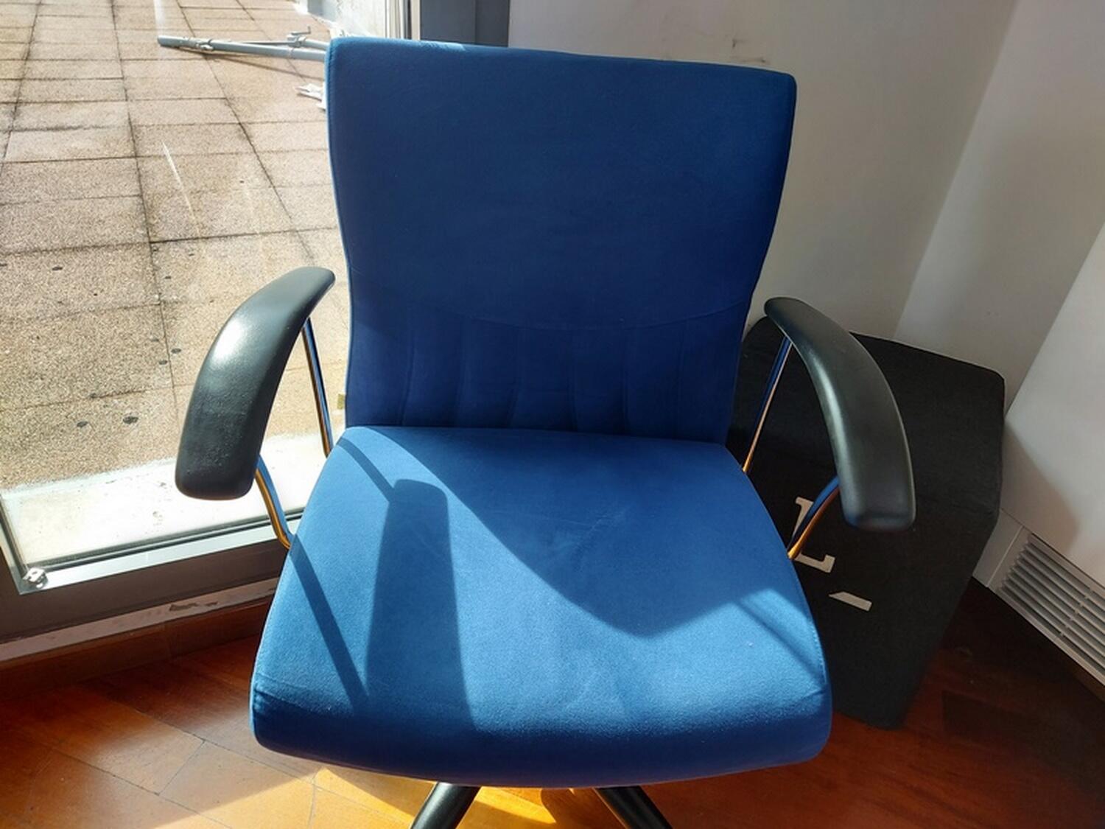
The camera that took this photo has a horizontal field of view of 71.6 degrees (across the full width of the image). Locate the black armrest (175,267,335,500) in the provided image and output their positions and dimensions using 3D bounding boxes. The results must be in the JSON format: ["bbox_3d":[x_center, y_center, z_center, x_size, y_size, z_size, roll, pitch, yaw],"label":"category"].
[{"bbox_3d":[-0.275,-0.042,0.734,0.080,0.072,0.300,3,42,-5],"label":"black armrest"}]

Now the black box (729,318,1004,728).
[{"bbox_3d":[0.467,0.149,1.347,0.445,0.440,0.465,18,35,18],"label":"black box"}]

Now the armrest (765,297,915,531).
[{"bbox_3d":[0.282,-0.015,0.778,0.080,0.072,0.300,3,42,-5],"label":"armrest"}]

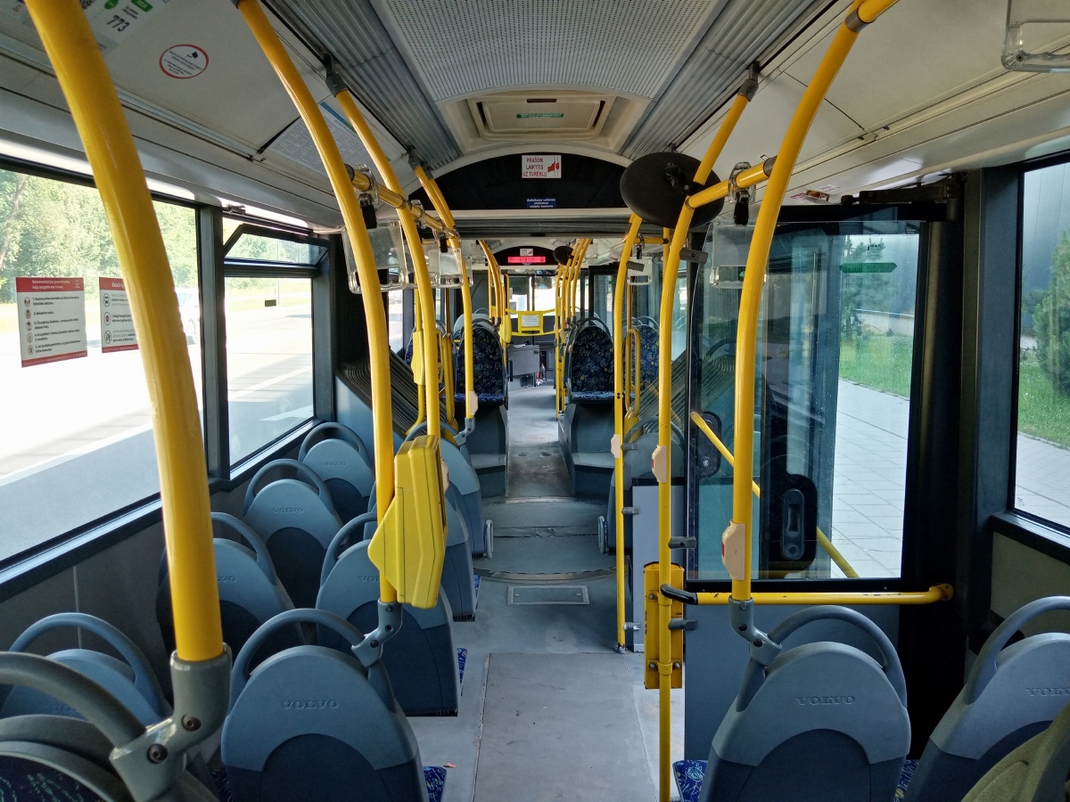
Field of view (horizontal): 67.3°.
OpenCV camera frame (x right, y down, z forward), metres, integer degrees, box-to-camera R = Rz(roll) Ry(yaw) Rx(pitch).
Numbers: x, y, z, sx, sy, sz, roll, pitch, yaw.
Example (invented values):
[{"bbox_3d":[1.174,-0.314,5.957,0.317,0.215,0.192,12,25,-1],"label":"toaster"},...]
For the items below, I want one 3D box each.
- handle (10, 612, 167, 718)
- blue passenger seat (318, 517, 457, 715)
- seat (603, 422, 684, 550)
[{"bbox_3d":[-0.945,0.552,1.673,0.360,0.250,0.080,0,9,0],"label":"handle"},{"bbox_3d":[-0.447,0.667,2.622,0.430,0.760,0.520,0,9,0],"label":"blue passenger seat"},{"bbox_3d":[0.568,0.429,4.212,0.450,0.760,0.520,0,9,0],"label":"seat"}]

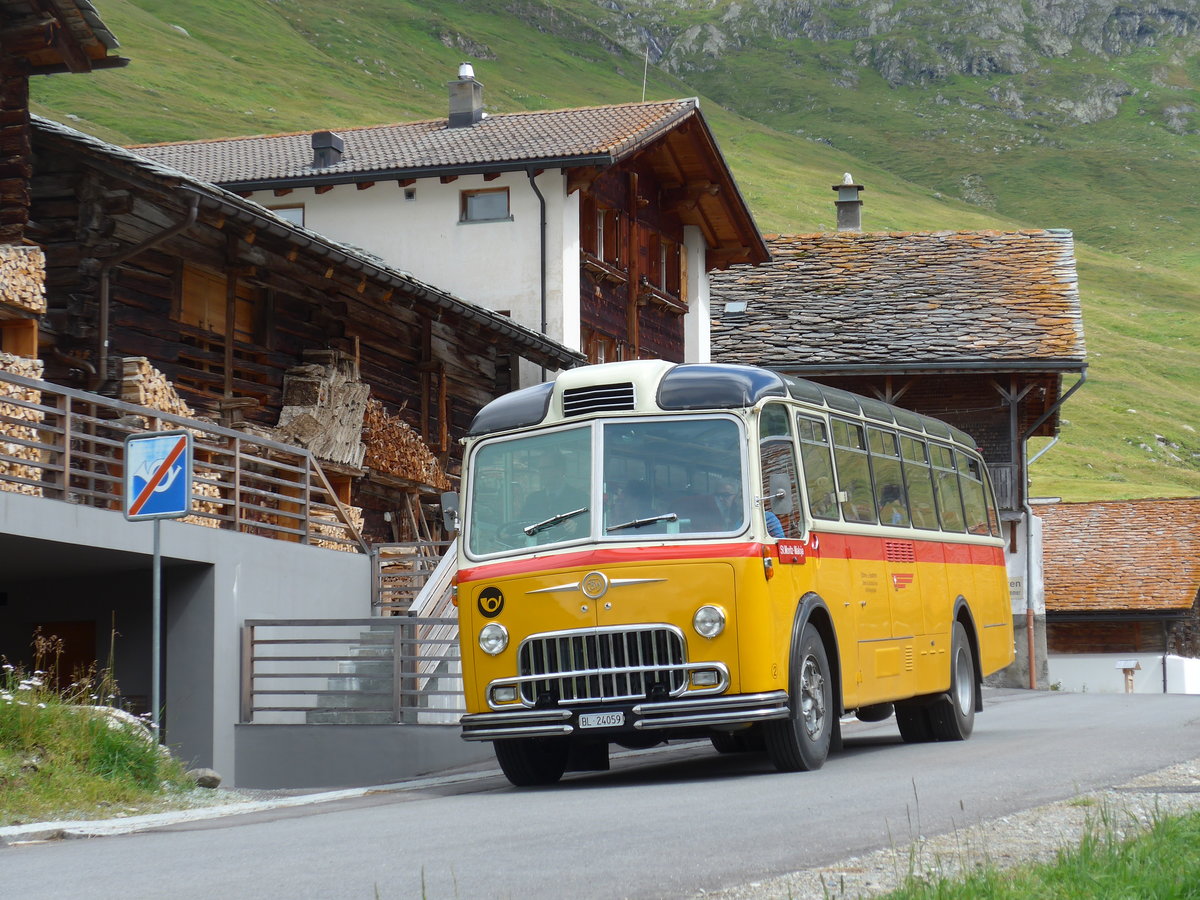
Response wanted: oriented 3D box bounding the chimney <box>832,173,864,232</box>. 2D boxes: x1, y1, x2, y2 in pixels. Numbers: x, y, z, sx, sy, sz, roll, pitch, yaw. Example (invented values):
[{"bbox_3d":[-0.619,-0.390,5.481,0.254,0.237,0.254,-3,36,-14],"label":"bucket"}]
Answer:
[{"bbox_3d":[5.693,-5.624,68.300,0.700,1.450,0.660,-1,-5,6],"label":"chimney"}]

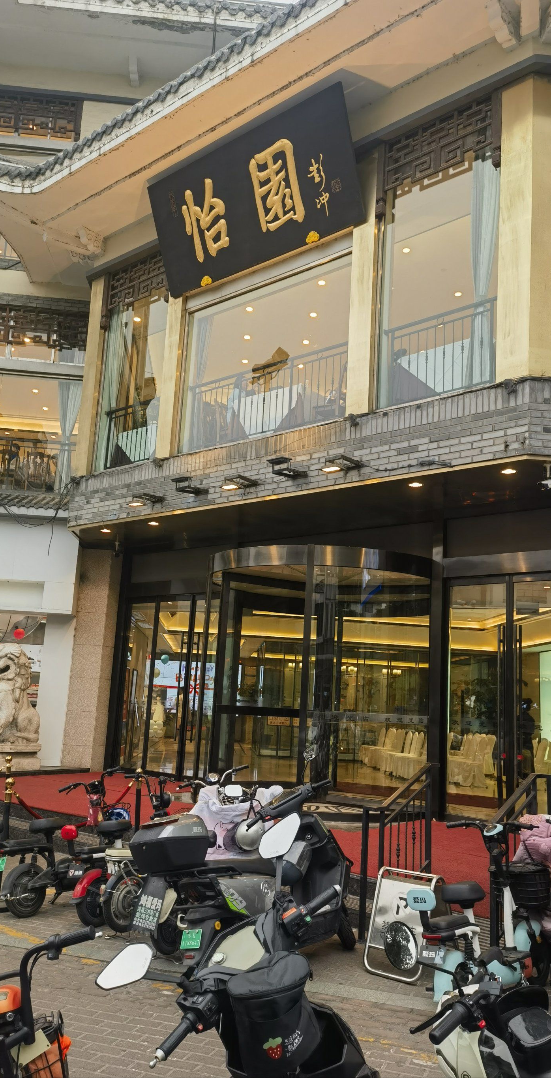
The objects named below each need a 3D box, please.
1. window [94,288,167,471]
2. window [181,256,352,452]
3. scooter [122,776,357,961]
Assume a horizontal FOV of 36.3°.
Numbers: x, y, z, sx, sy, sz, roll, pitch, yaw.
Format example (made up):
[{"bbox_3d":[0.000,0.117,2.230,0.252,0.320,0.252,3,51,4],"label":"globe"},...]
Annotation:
[{"bbox_3d":[-2.217,-2.421,12.876,1.480,2.680,0.120,-6,-14,41],"label":"window"},{"bbox_3d":[-0.233,-2.358,11.097,3.000,2.090,0.120,-6,-14,41],"label":"window"},{"bbox_3d":[-0.060,2.183,5.436,1.800,1.100,0.700,13,-15,-43],"label":"scooter"}]

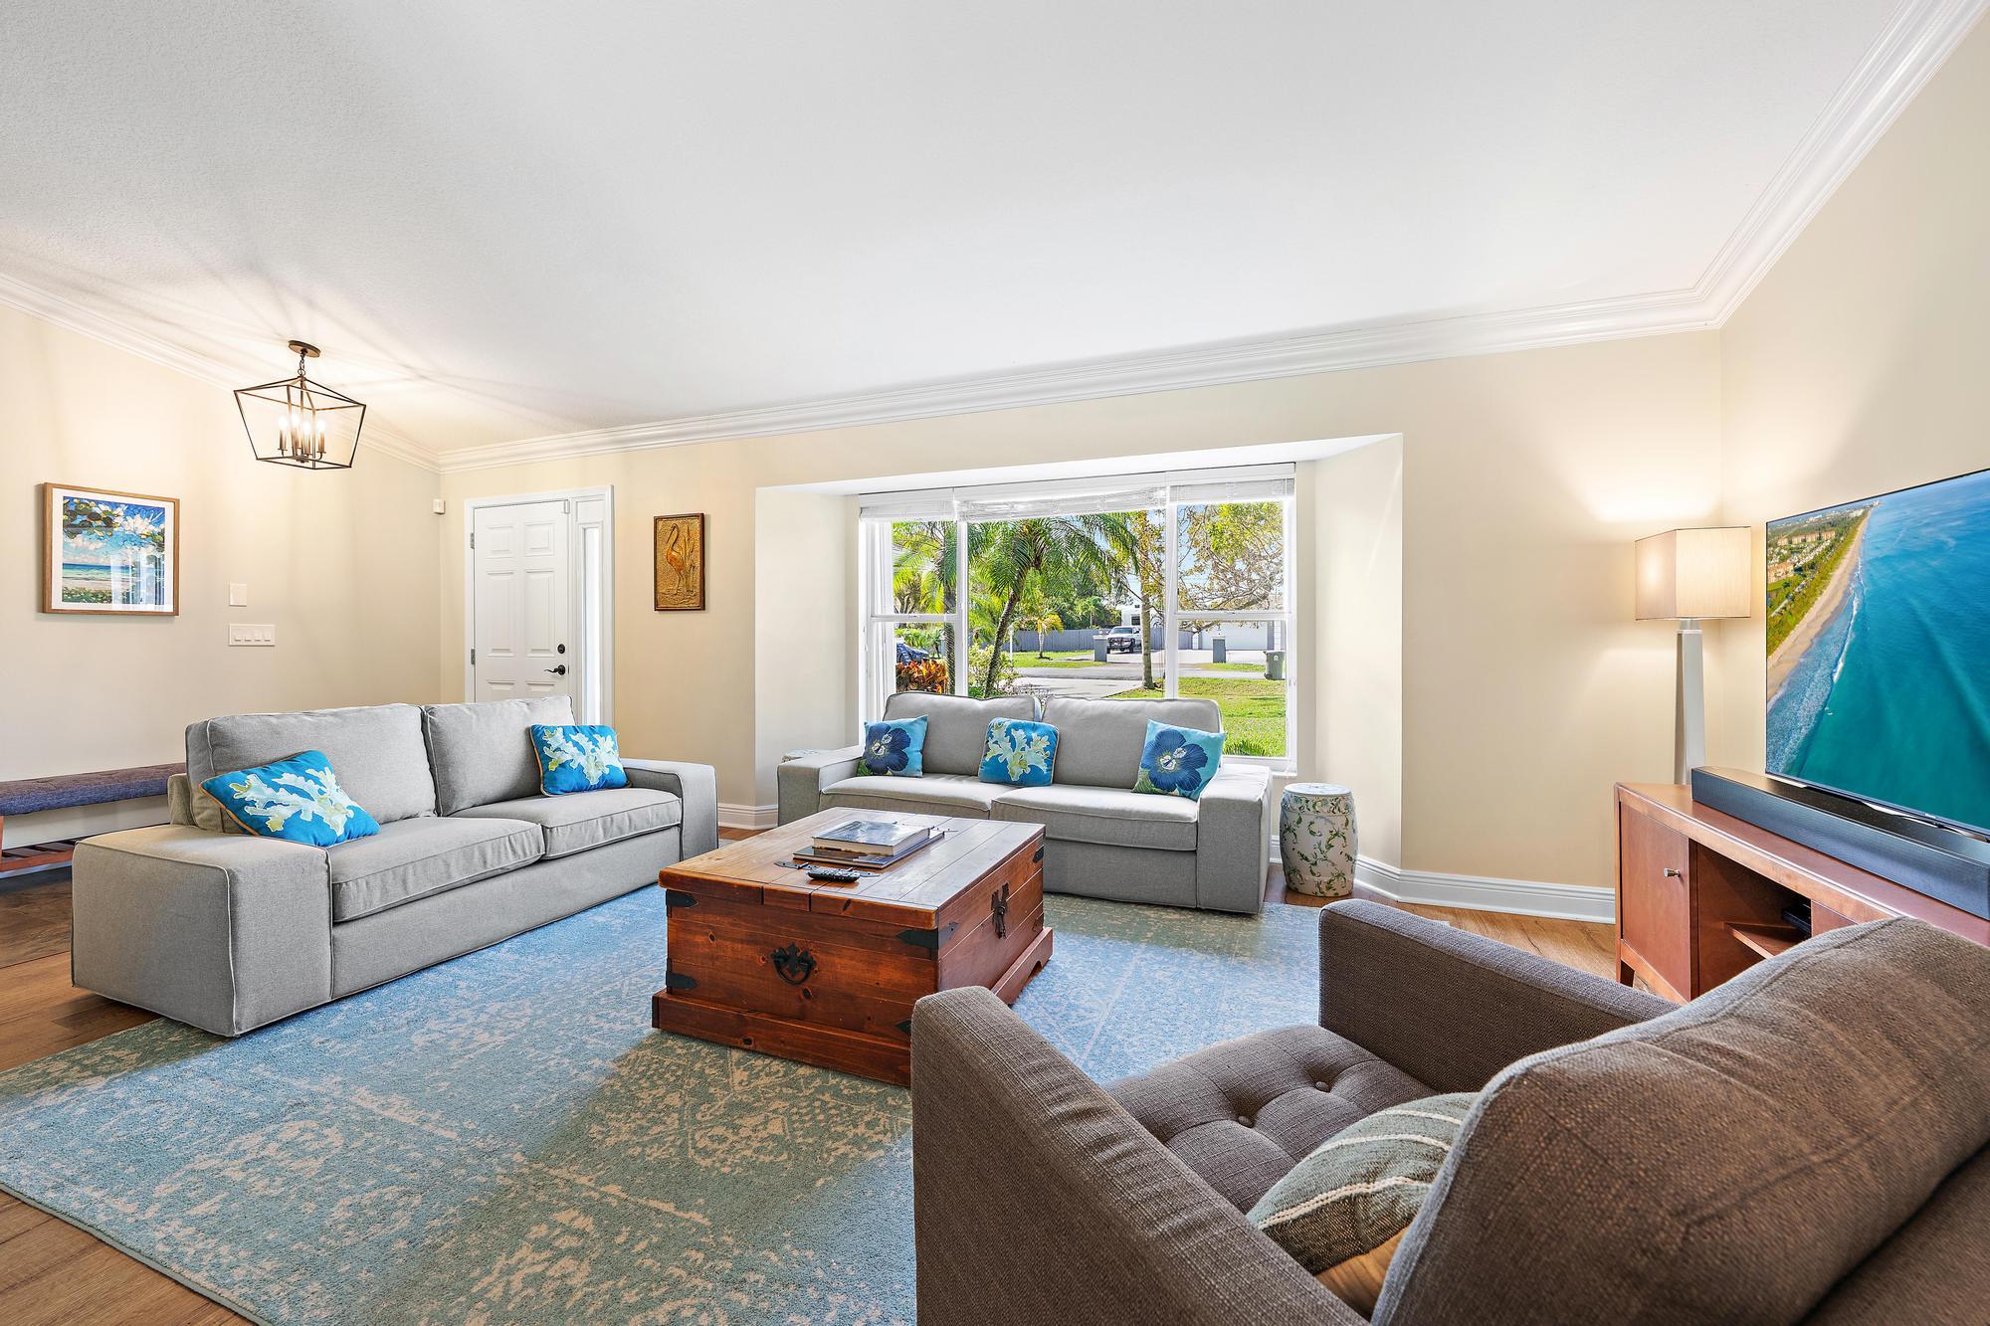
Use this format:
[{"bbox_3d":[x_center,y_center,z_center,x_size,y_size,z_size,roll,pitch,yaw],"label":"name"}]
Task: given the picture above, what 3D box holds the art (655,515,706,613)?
[{"bbox_3d":[-1.973,-0.626,4.832,0.397,0.597,0.035,1,2,20],"label":"art"}]

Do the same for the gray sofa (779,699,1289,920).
[{"bbox_3d":[0.152,0.623,4.063,2.409,0.834,0.868,1,2,20],"label":"gray sofa"}]

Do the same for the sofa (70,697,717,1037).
[{"bbox_3d":[-2.293,0.627,3.411,0.914,0.862,2.116,1,2,20],"label":"sofa"}]

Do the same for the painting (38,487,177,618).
[{"bbox_3d":[-4.559,-0.568,4.010,0.035,0.634,0.489,1,2,20],"label":"painting"}]

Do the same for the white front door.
[{"bbox_3d":[-3.258,-0.045,5.369,0.891,2.099,0.050,1,2,20],"label":"white front door"}]

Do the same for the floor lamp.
[{"bbox_3d":[2.540,0.302,2.838,0.213,1.542,0.334,1,2,20],"label":"floor lamp"}]

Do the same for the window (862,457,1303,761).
[{"bbox_3d":[0.345,-0.246,4.425,2.550,1.587,0.103,1,2,20],"label":"window"}]

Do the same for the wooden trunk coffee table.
[{"bbox_3d":[-0.409,0.842,2.562,0.960,0.477,0.954,1,2,20],"label":"wooden trunk coffee table"}]

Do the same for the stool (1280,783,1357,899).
[{"bbox_3d":[1.502,0.818,3.595,0.354,0.469,0.354,1,2,20],"label":"stool"}]

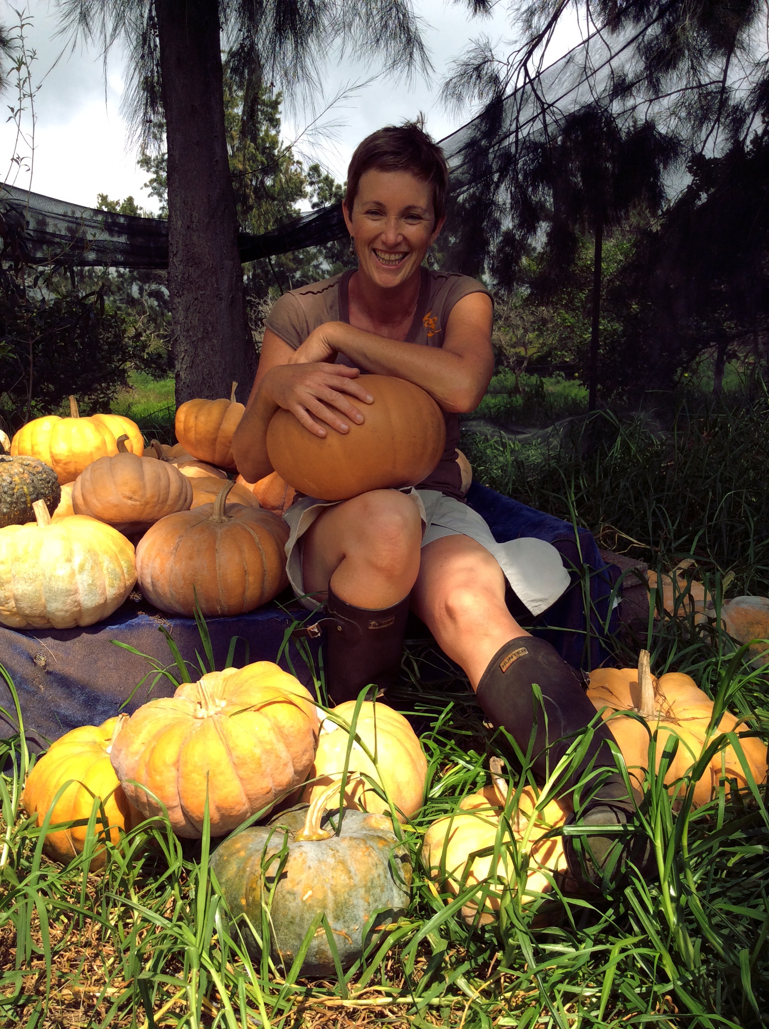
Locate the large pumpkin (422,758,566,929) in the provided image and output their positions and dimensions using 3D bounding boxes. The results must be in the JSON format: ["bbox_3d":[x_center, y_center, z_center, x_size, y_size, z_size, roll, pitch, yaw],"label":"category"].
[{"bbox_3d":[0.155,0.415,1.278,0.203,0.225,0.203,6,28,-1],"label":"large pumpkin"}]

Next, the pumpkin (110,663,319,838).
[{"bbox_3d":[-0.247,0.340,1.426,0.300,0.225,0.300,-8,26,2],"label":"pumpkin"}]

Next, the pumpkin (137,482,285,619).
[{"bbox_3d":[-0.313,0.051,1.787,0.276,0.245,0.276,3,15,-1],"label":"pumpkin"}]

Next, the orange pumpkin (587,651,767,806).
[{"bbox_3d":[0.431,0.330,1.585,0.355,0.265,0.355,-3,18,1],"label":"orange pumpkin"}]

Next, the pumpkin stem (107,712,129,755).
[{"bbox_3d":[-0.377,0.309,1.385,0.026,0.064,0.026,20,12,-4],"label":"pumpkin stem"}]

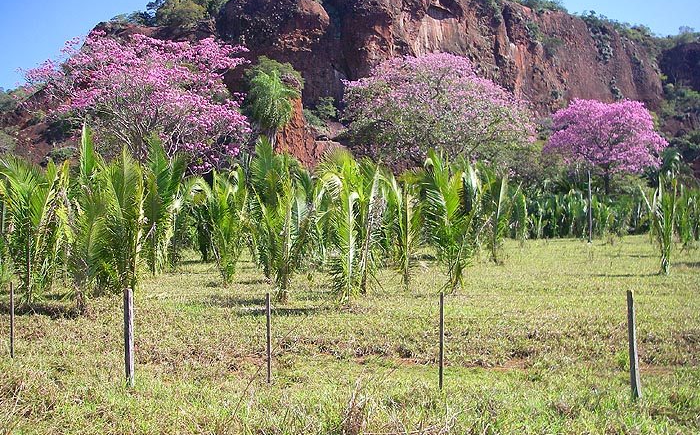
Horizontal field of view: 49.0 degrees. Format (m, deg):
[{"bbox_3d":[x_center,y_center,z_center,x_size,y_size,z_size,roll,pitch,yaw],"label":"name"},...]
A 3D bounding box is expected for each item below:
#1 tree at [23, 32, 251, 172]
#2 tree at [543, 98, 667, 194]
[{"bbox_3d":[-13.059,-5.444,47.000,13.946,11.866,12.500,0,0,0],"label":"tree"},{"bbox_3d":[23.185,-5.193,70.000,11.296,11.478,10.500,0,0,0],"label":"tree"}]

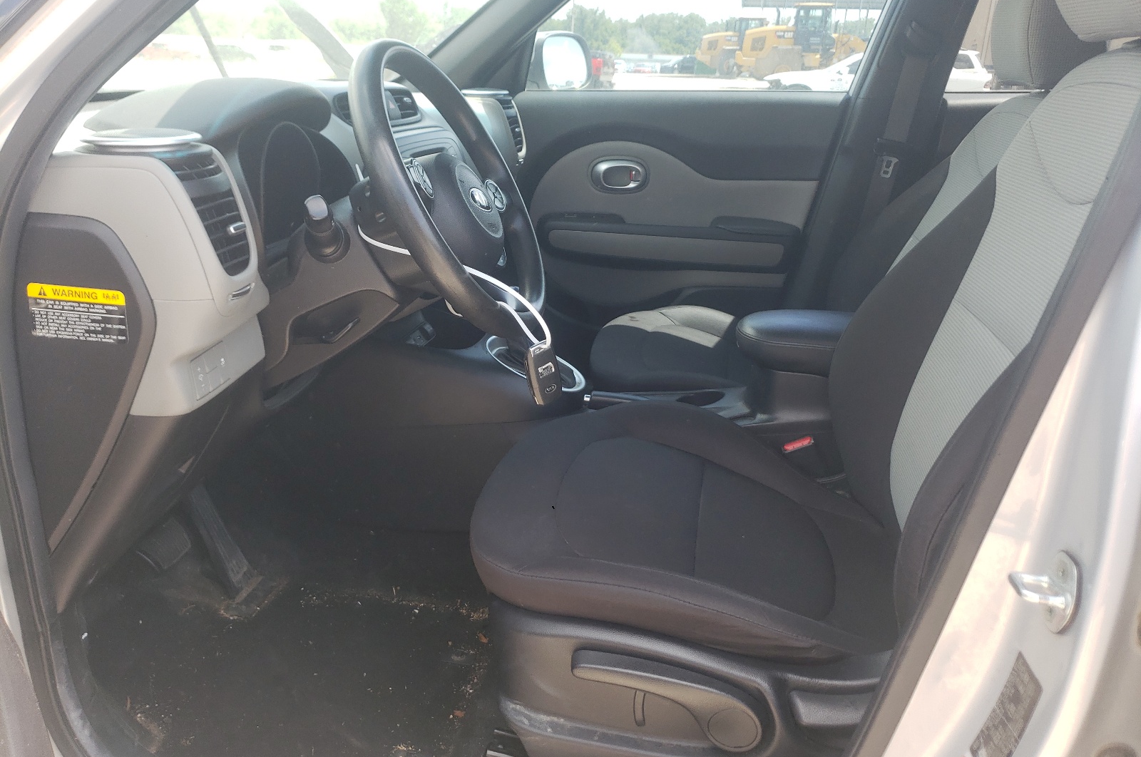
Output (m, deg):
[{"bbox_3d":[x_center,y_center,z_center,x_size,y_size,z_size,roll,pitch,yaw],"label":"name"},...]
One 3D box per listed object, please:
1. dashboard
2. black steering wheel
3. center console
[{"bbox_3d":[-0.437,-0.232,1.463,0.520,0.550,1.360,4,21,10],"label":"dashboard"},{"bbox_3d":[-0.147,-0.214,1.022,0.105,0.376,0.376,-22,14,18],"label":"black steering wheel"},{"bbox_3d":[0.312,0.019,1.406,0.595,0.280,0.200,4,21,10],"label":"center console"}]

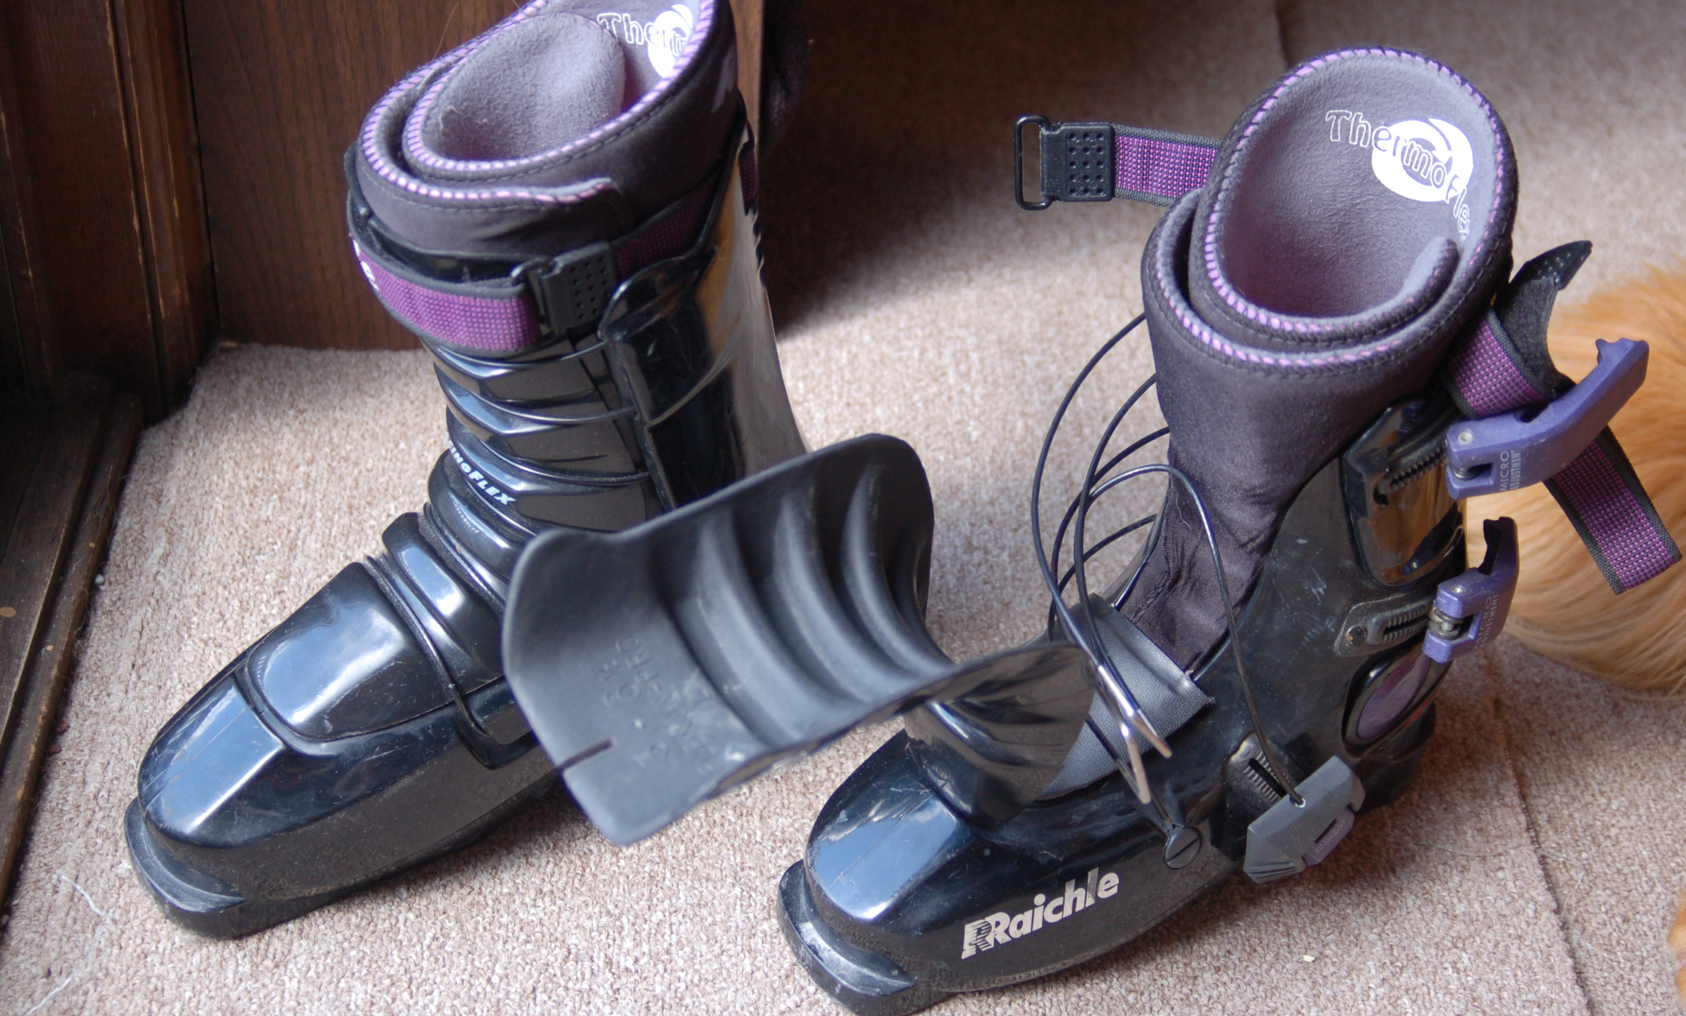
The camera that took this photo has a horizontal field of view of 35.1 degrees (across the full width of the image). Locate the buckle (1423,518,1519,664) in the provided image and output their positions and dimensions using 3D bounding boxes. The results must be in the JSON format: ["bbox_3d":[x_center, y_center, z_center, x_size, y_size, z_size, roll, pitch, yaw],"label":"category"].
[{"bbox_3d":[0.242,0.030,1.015,0.022,0.026,0.073,18,35,21],"label":"buckle"}]

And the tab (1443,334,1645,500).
[{"bbox_3d":[0.252,-0.030,0.957,0.078,0.025,0.022,-27,52,-10],"label":"tab"}]

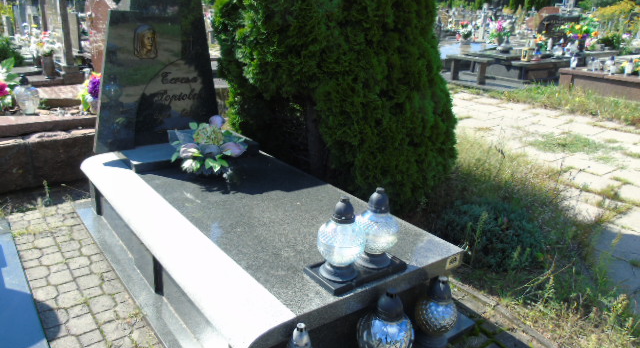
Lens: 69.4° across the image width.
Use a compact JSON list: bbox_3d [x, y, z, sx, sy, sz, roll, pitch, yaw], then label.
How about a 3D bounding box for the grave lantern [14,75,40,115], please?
[{"bbox_3d":[-2.174,-0.601,3.403,0.200,0.300,0.200,-10,23,-36],"label":"grave lantern"}]

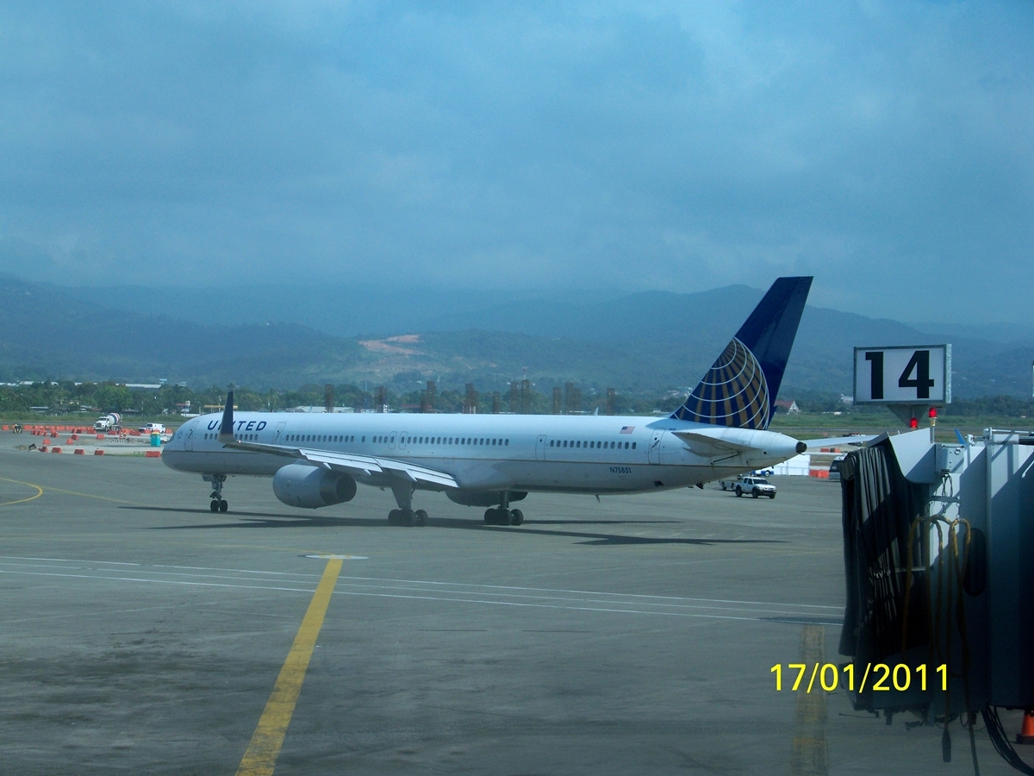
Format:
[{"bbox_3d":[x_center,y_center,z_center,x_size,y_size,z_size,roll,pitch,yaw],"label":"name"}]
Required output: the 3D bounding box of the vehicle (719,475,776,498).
[{"bbox_3d":[19.422,8.157,205.000,1.820,1.770,5.050,1,-1,-21],"label":"vehicle"}]

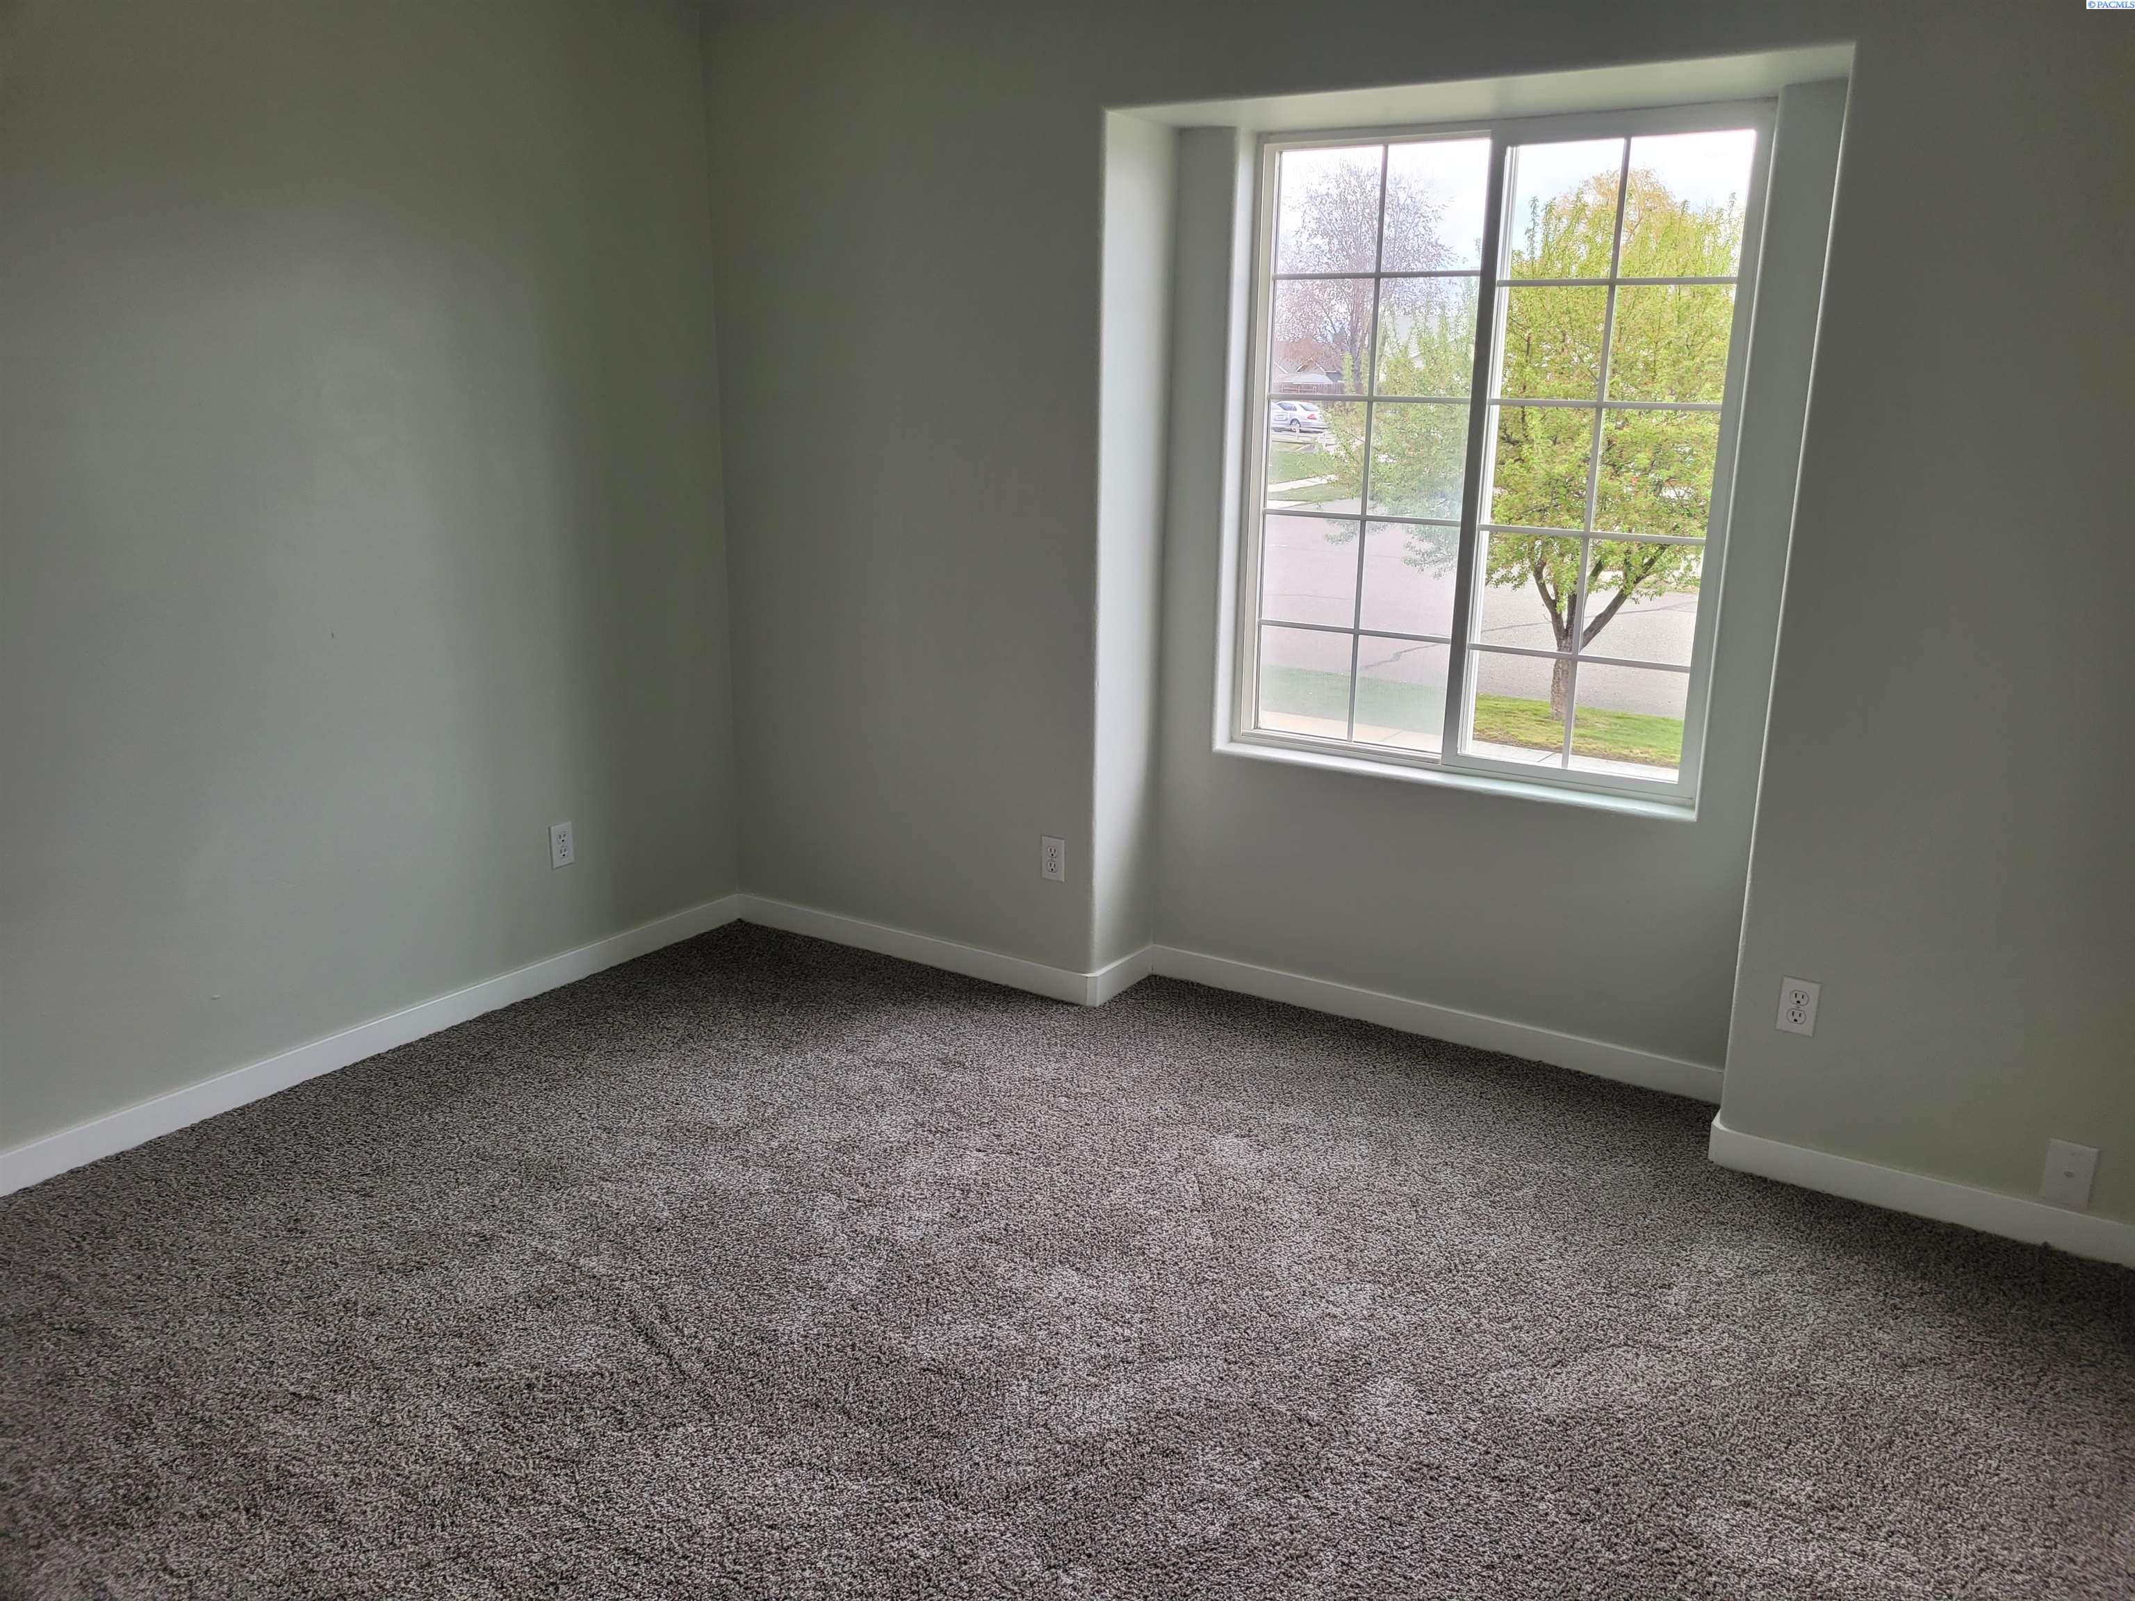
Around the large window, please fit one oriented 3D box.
[{"bbox_3d":[0.973,-0.818,3.857,1.204,1.534,0.098,10,17,31],"label":"large window"}]

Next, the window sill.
[{"bbox_3d":[0.933,-0.061,3.972,1.221,0.040,0.118,10,17,31],"label":"window sill"}]

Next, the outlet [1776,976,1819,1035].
[{"bbox_3d":[1.487,0.420,3.259,0.070,0.114,0.010,10,17,31],"label":"outlet"}]

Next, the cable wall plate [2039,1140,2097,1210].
[{"bbox_3d":[1.910,0.712,3.053,0.077,0.122,0.010,10,17,31],"label":"cable wall plate"}]

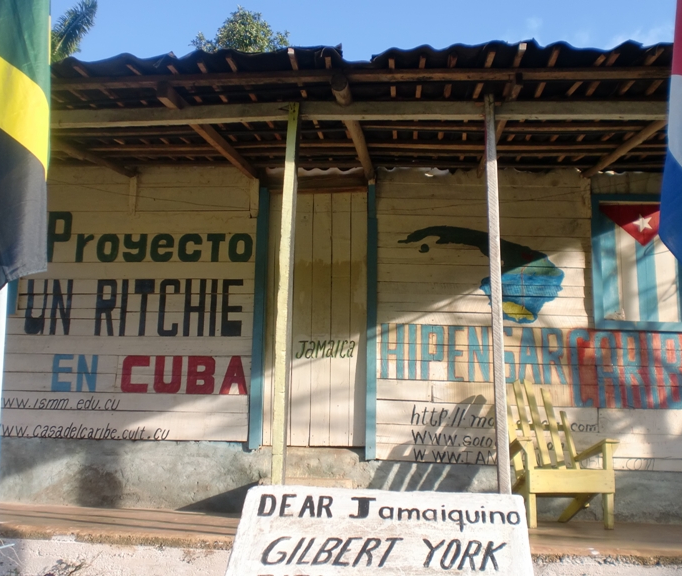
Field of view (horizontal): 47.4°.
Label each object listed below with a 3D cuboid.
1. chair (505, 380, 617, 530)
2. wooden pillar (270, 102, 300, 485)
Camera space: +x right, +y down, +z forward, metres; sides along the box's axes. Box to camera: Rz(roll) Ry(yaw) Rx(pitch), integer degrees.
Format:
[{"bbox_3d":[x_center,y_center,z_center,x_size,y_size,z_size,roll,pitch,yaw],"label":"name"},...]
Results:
[{"bbox_3d":[1.380,1.099,5.253,0.690,0.950,0.690,4,-11,-11],"label":"chair"},{"bbox_3d":[-0.316,0.133,4.451,0.070,2.556,0.080,0,-11,6],"label":"wooden pillar"}]

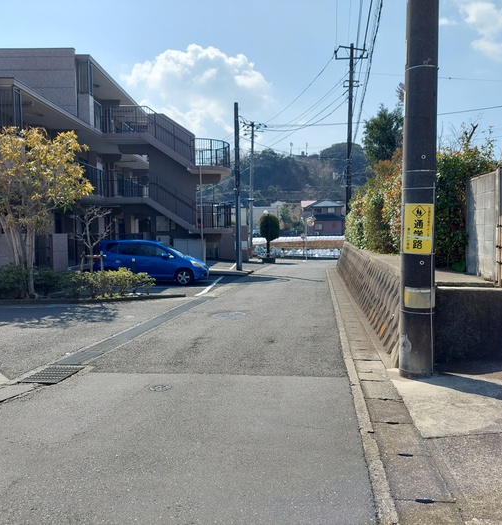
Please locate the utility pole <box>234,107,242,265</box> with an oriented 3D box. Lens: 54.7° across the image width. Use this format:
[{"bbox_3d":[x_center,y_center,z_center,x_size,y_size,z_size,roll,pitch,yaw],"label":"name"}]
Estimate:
[{"bbox_3d":[-0.631,-3.707,23.811,0.340,8.175,0.340,-1,3,0],"label":"utility pole"}]

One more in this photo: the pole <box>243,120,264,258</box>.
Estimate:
[{"bbox_3d":[0.129,-5.968,40.039,1.600,11.267,0.500,-1,3,0],"label":"pole"}]

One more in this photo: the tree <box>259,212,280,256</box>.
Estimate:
[{"bbox_3d":[1.161,-1.773,31.235,1.280,2.813,1.280,-1,3,0],"label":"tree"}]

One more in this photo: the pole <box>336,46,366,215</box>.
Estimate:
[{"bbox_3d":[5.883,-6.388,28.602,1.850,12.846,0.420,0,3,10],"label":"pole"}]

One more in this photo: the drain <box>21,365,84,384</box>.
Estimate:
[{"bbox_3d":[-2.323,1.339,5.720,0.440,0.050,0.700,-1,3,4],"label":"drain"}]

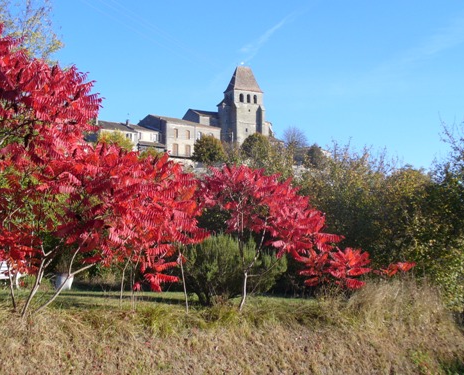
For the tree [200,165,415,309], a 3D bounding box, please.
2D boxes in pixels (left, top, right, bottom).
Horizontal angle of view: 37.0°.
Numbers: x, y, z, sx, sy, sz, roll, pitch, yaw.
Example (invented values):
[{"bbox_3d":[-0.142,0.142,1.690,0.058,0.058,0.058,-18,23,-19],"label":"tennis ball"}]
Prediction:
[{"bbox_3d":[1.097,0.786,11.200,3.150,2.150,2.100,0,-4,0],"label":"tree"}]

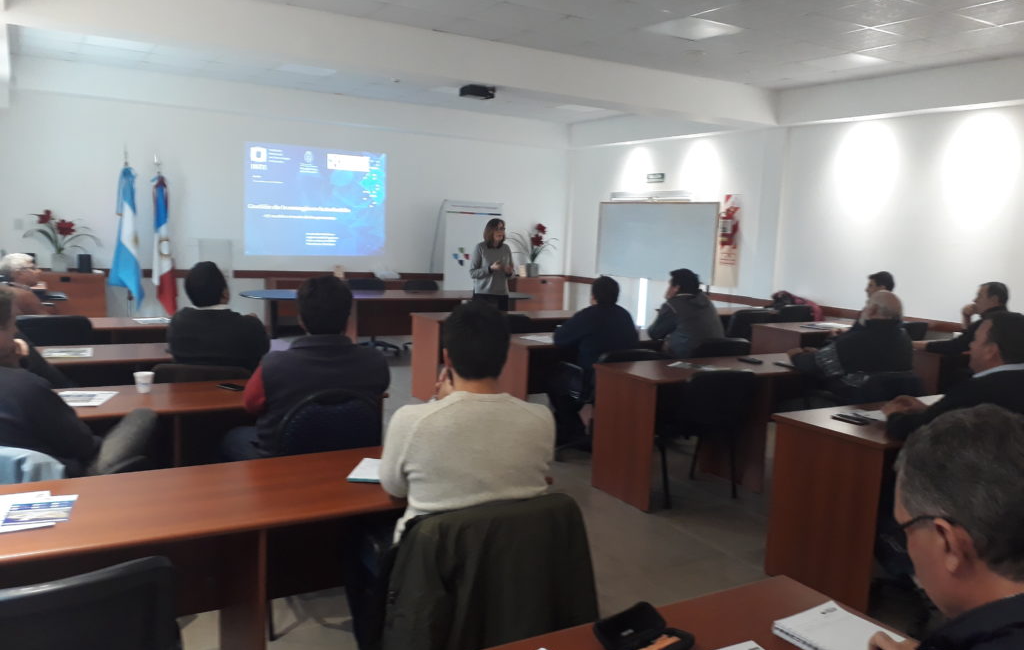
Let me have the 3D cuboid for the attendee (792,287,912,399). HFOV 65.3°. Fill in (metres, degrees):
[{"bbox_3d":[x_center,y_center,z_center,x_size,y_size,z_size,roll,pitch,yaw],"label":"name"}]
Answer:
[{"bbox_3d":[2.105,0.387,5.178,0.620,1.290,0.850,-2,9,-30],"label":"attendee"}]

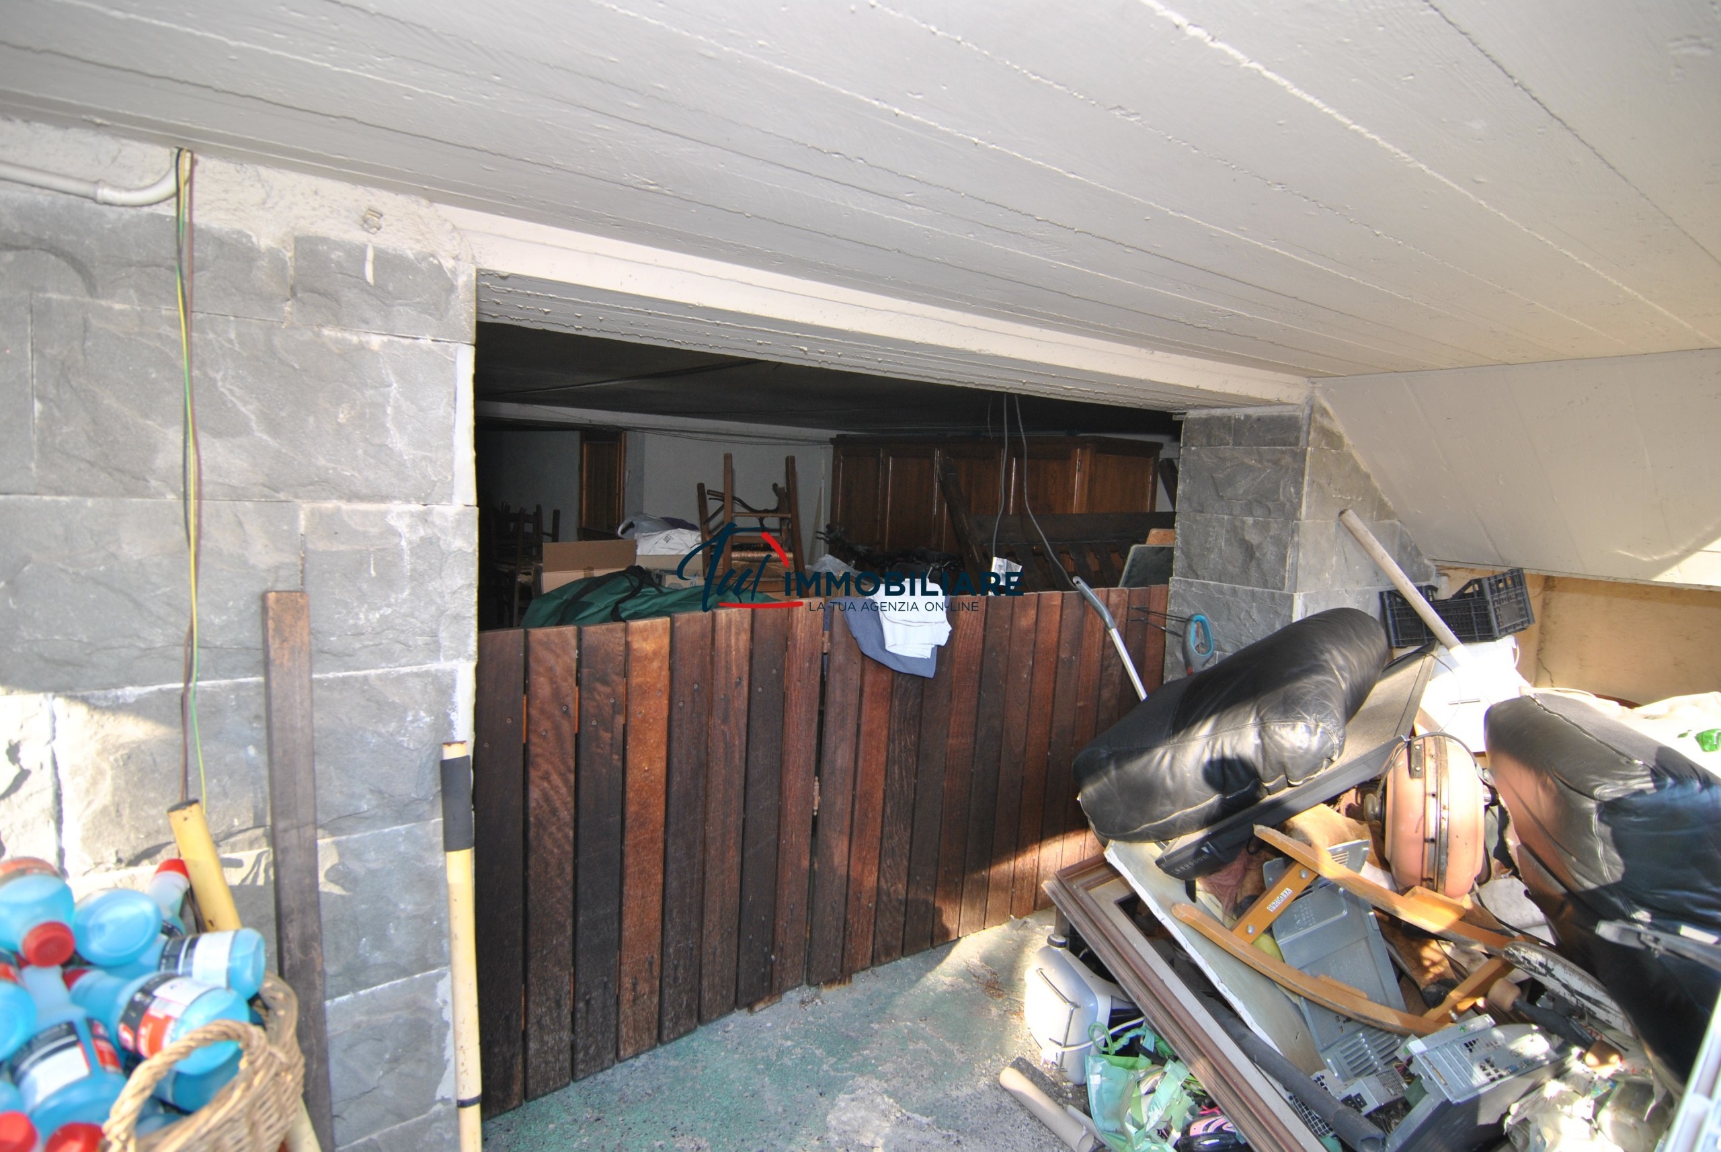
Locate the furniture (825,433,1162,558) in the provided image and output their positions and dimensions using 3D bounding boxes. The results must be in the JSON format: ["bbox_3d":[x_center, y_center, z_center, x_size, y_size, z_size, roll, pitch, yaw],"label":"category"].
[{"bbox_3d":[0.767,0.063,5.946,0.667,1.955,2.343,-2,7,-39],"label":"furniture"}]

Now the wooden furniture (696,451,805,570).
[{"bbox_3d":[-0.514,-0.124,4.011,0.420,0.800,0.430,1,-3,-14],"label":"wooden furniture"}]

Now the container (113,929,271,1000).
[{"bbox_3d":[-0.914,0.522,1.129,0.210,0.085,0.085,-2,0,-14],"label":"container"}]

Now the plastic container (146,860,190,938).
[{"bbox_3d":[-1.003,0.510,1.215,0.085,0.085,0.210,-12,51,0],"label":"plastic container"}]

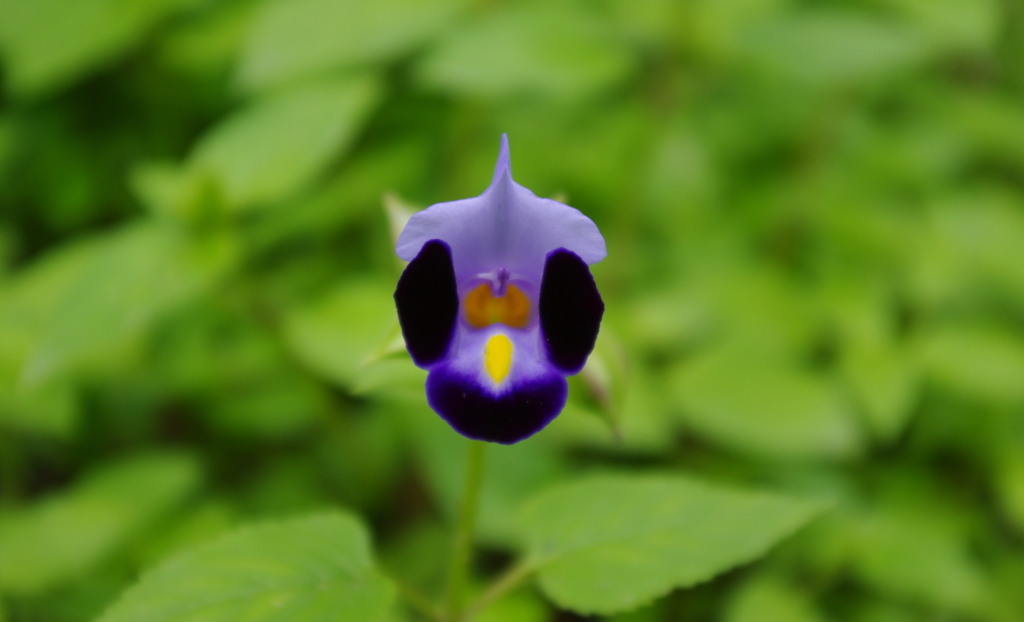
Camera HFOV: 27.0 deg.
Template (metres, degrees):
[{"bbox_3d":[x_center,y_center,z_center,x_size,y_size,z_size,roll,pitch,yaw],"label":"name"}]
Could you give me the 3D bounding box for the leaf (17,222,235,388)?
[{"bbox_3d":[-0.077,-0.002,0.430,0.052,0.010,0.027,-37,46,-17],"label":"leaf"}]

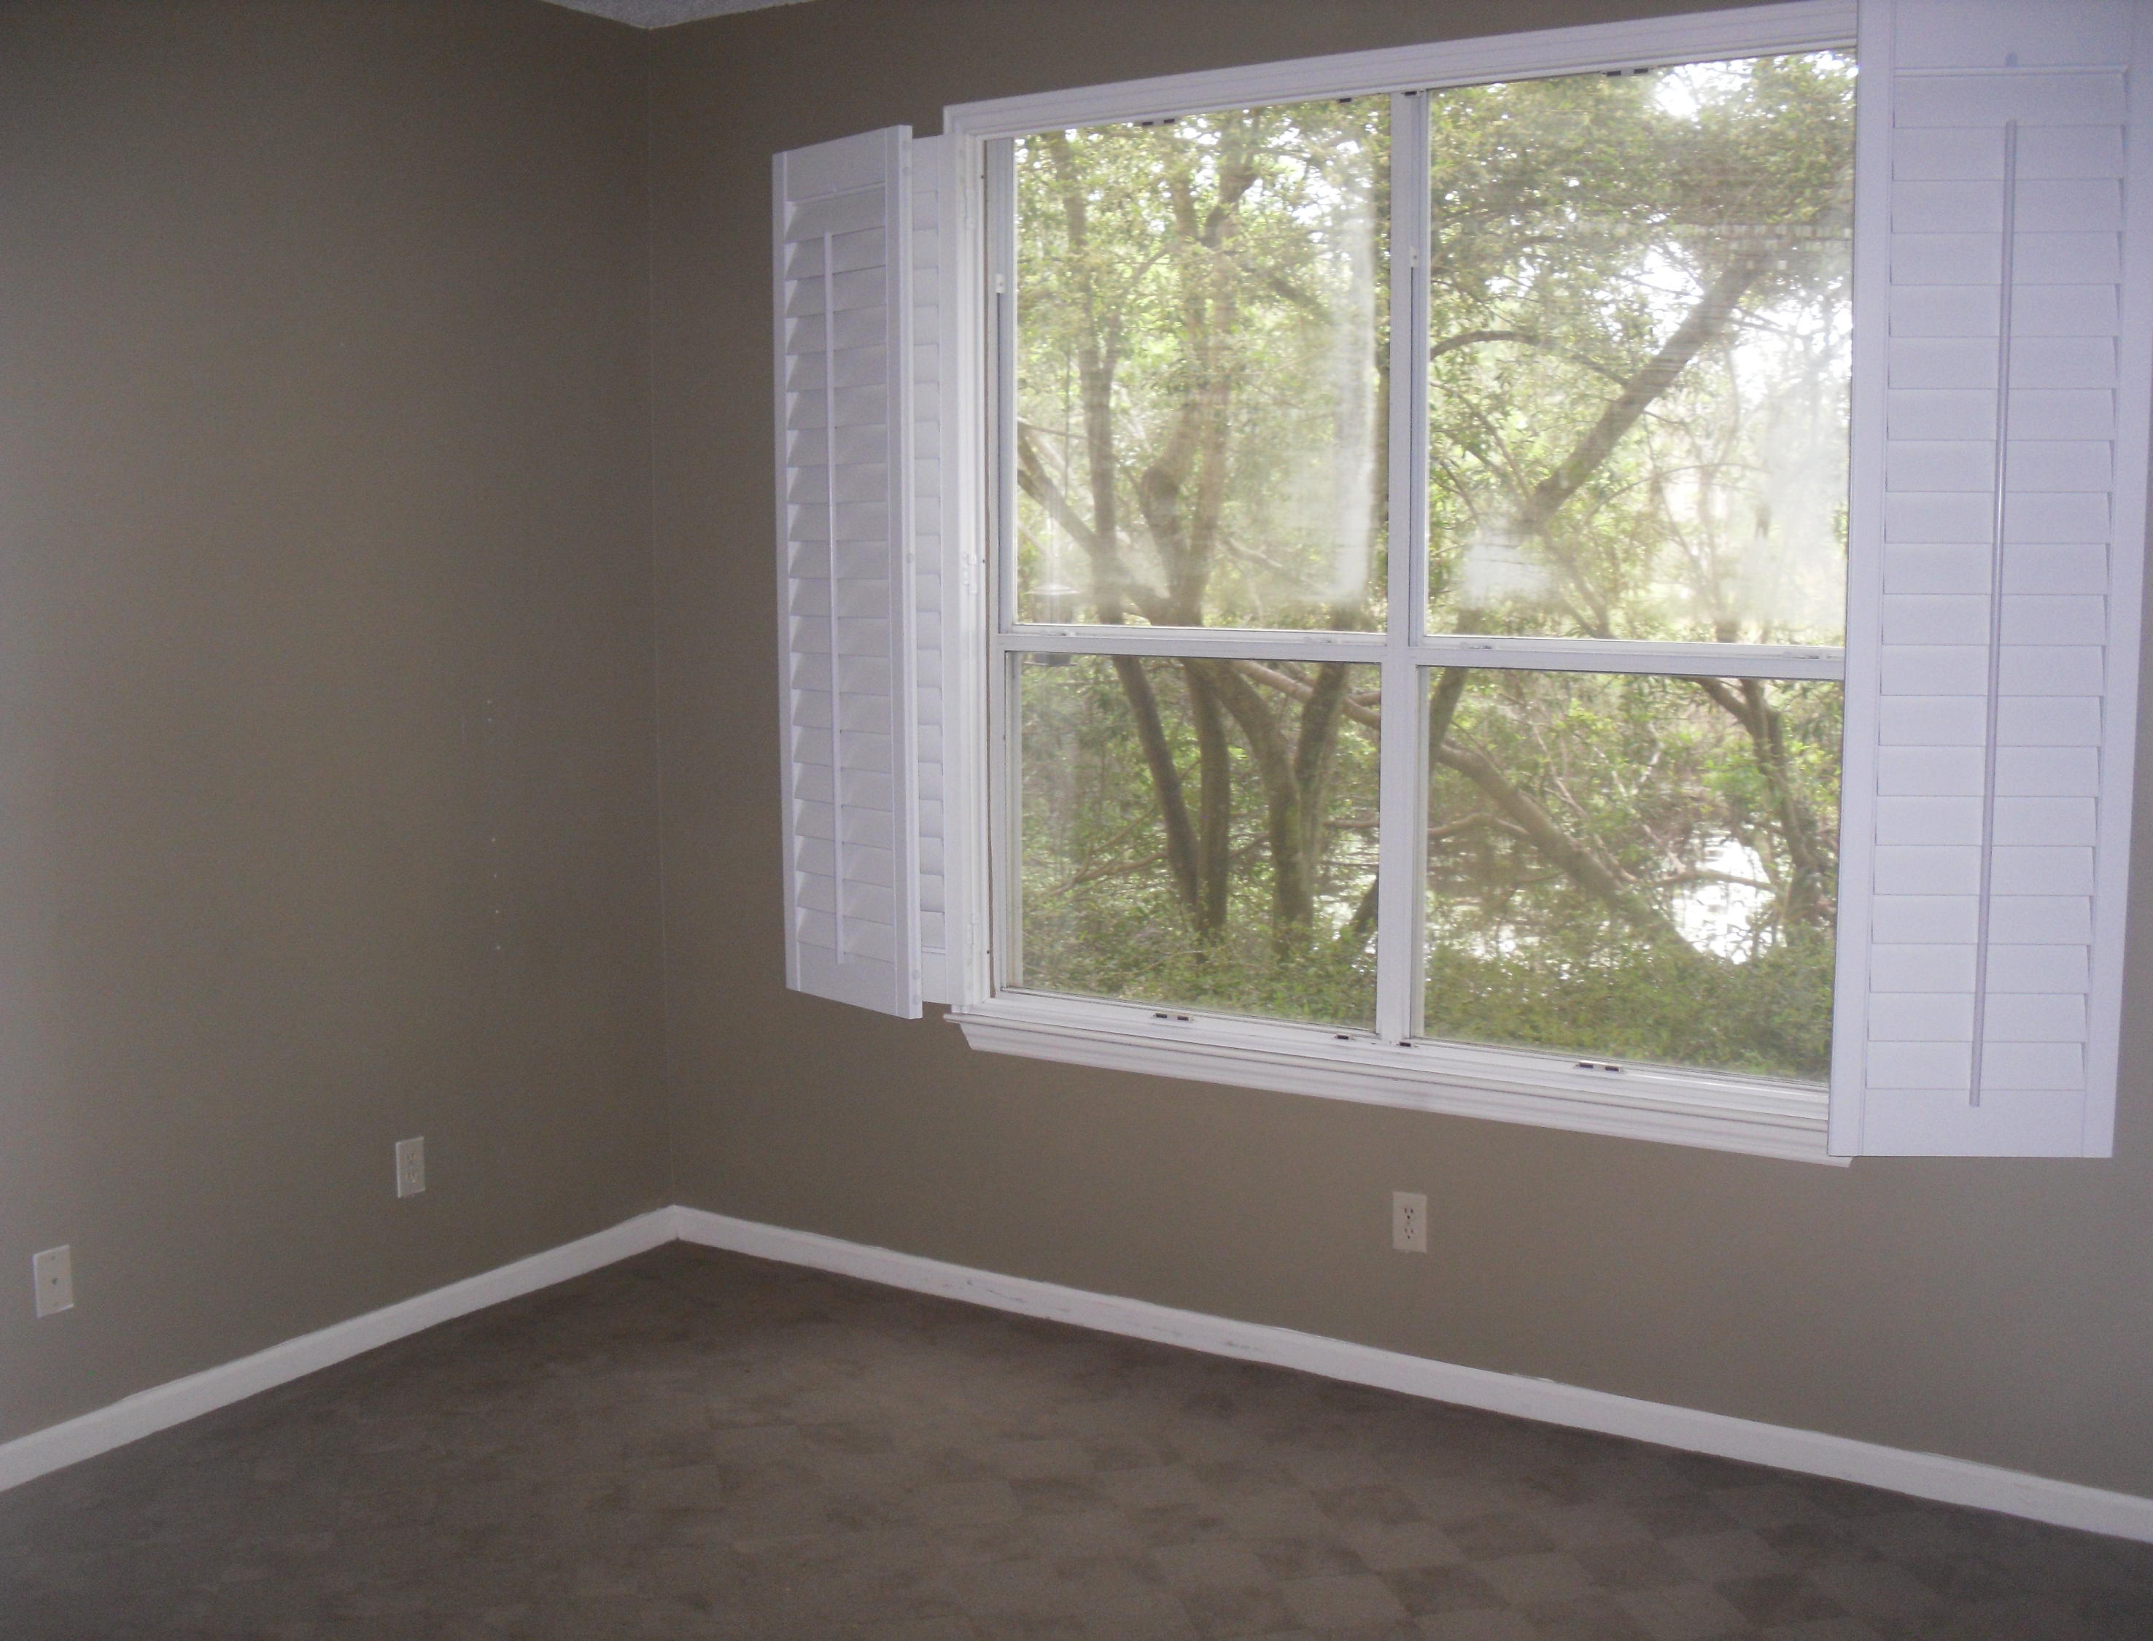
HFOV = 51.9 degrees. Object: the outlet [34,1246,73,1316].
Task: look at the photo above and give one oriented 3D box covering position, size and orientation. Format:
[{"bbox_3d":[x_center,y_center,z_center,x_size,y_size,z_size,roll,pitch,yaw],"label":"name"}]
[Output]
[{"bbox_3d":[-1.808,0.813,3.909,0.008,0.115,0.071,4,8,32],"label":"outlet"}]

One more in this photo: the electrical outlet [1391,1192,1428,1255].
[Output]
[{"bbox_3d":[0.642,0.775,4.266,0.071,0.115,0.008,4,8,32],"label":"electrical outlet"}]

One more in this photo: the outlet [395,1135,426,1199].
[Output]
[{"bbox_3d":[-1.372,0.713,4.558,0.008,0.115,0.071,4,8,32],"label":"outlet"}]

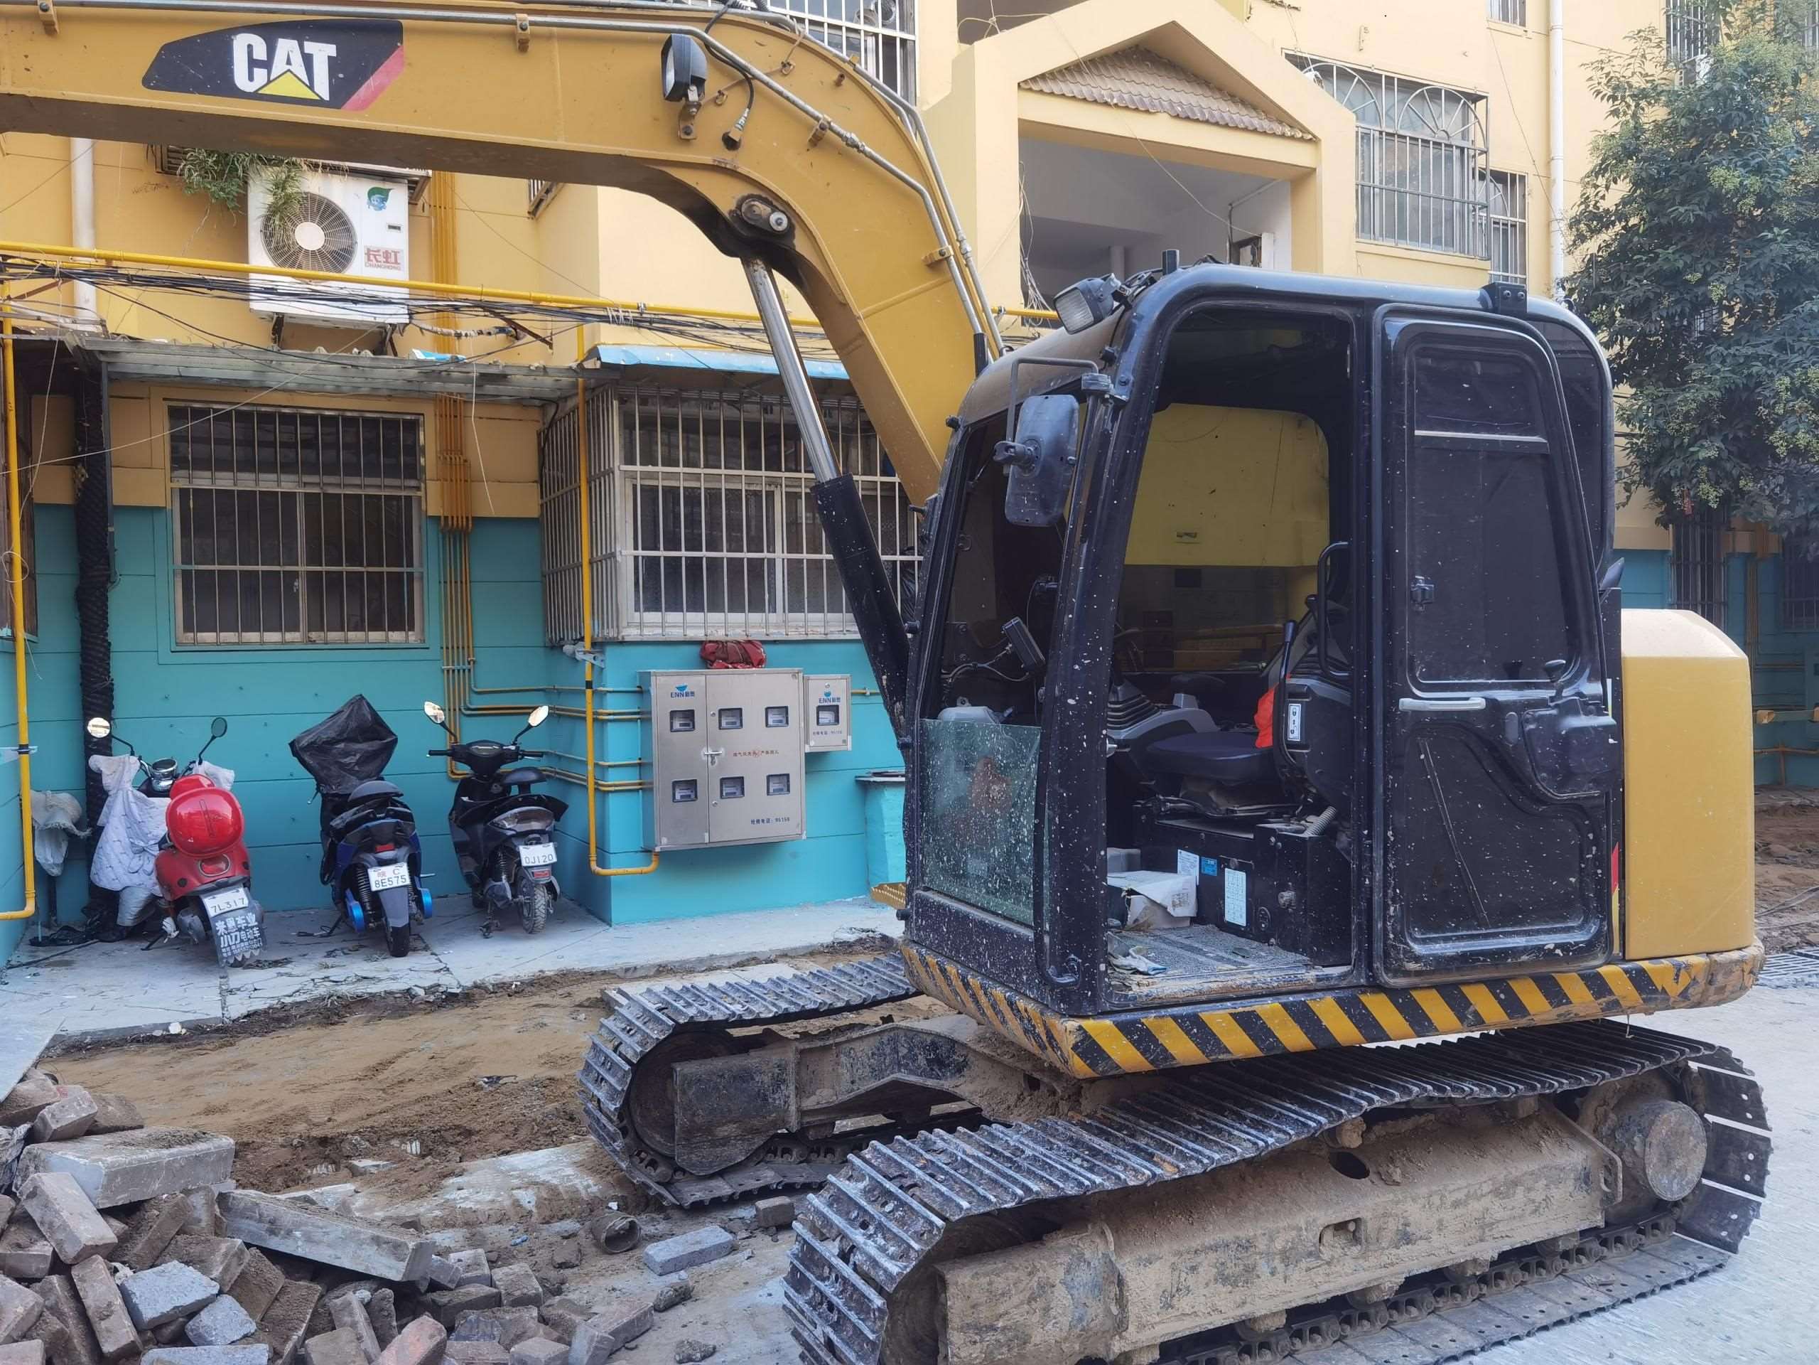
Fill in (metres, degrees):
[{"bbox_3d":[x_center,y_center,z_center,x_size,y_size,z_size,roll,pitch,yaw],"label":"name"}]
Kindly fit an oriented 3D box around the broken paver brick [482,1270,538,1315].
[{"bbox_3d":[-0.975,1.499,3.490,0.095,0.055,0.140,9,-4,-29],"label":"broken paver brick"}]

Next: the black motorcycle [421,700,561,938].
[{"bbox_3d":[-2.446,0.812,8.565,0.750,1.300,1.732,-2,2,-31],"label":"black motorcycle"}]

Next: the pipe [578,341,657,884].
[{"bbox_3d":[-1.658,-0.459,8.168,0.425,3.170,0.163,-2,1,-29],"label":"pipe"}]

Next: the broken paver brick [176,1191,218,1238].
[{"bbox_3d":[-1.798,1.343,3.600,0.090,0.120,0.060,-7,-26,-13],"label":"broken paver brick"}]

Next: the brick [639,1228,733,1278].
[{"bbox_3d":[-0.603,1.562,3.905,0.235,0.050,0.095,-1,0,-39],"label":"brick"}]

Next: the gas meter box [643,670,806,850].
[{"bbox_3d":[-1.125,0.451,8.589,0.946,1.041,0.267,-2,2,-26],"label":"gas meter box"}]

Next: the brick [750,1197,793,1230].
[{"bbox_3d":[-0.409,1.592,4.259,0.108,0.060,0.062,-1,1,-12],"label":"brick"}]

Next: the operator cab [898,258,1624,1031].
[{"bbox_3d":[0.927,-0.125,3.920,1.620,1.730,1.070,-1,0,-21],"label":"operator cab"}]

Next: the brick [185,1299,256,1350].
[{"bbox_3d":[-1.549,1.457,3.215,0.118,0.053,0.105,-32,53,-19],"label":"brick"}]

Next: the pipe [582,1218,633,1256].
[{"bbox_3d":[-0.820,1.527,3.947,0.090,0.108,0.108,0,1,45],"label":"pipe"}]

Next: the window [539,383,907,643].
[{"bbox_3d":[-1.184,-0.999,9.431,2.100,1.449,1.659,-2,1,-29],"label":"window"}]

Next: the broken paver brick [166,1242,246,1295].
[{"bbox_3d":[-1.676,1.370,3.335,0.215,0.056,0.105,-6,28,20],"label":"broken paver brick"}]

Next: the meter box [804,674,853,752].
[{"bbox_3d":[-0.545,0.191,8.908,0.313,0.471,0.202,-2,2,-26],"label":"meter box"}]

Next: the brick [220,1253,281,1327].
[{"bbox_3d":[-1.470,1.356,3.156,0.057,0.098,0.140,-34,21,17],"label":"brick"}]

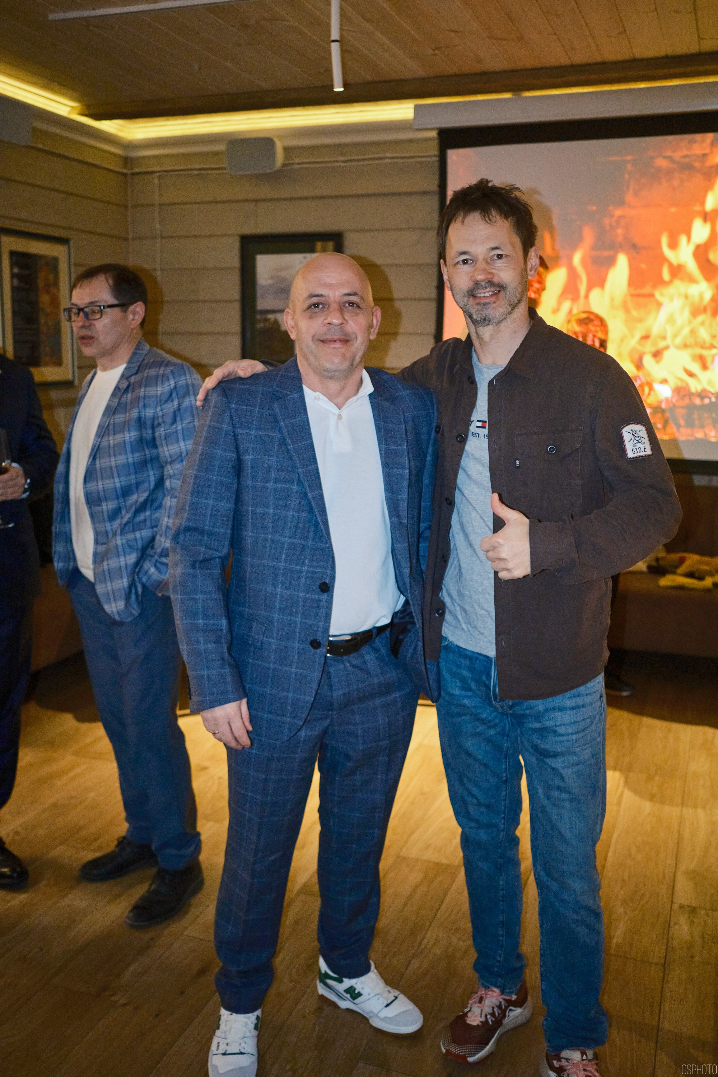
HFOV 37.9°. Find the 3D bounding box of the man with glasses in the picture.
[{"bbox_3d":[-0.621,0.140,2.842,0.370,1.710,0.480,-7,13,-37],"label":"man with glasses"}]

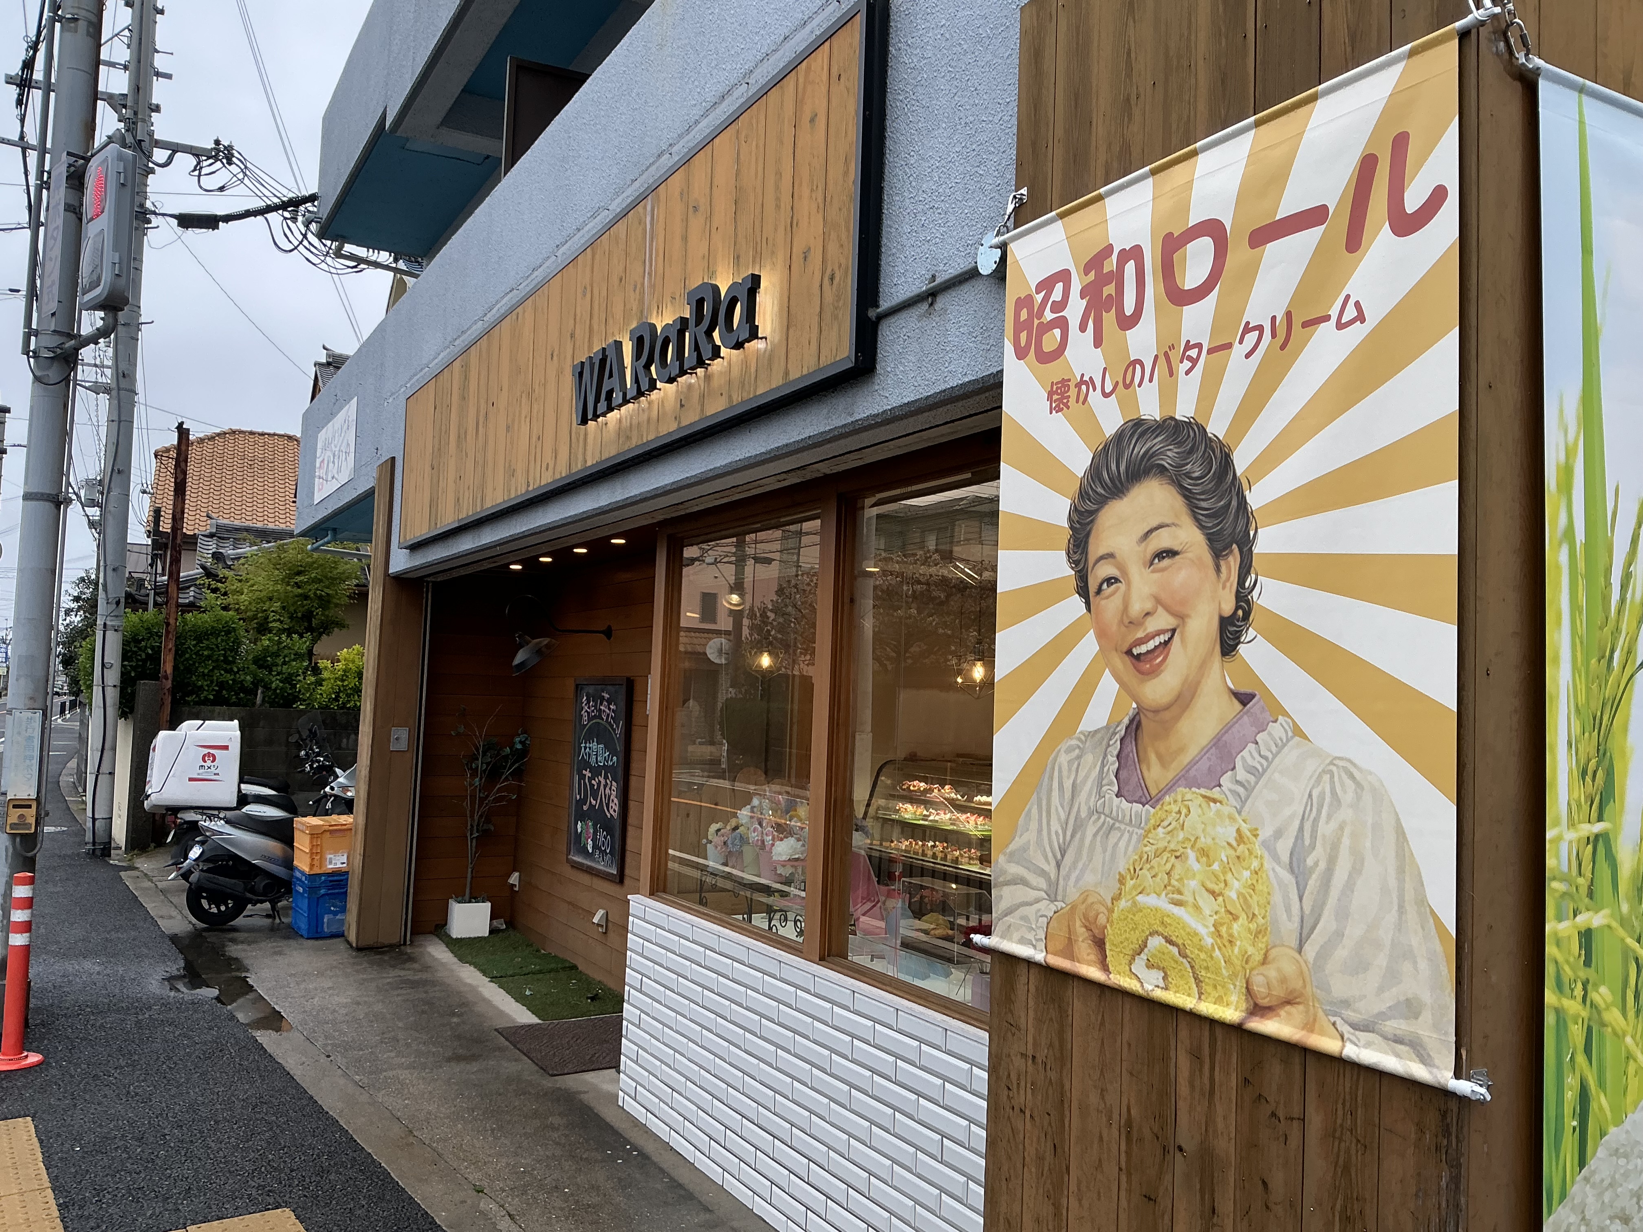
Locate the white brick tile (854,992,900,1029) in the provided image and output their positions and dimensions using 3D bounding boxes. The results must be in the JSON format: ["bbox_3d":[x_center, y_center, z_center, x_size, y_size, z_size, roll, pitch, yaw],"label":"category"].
[{"bbox_3d":[0.157,1.124,3.770,0.015,0.063,0.228,4,-4,-29],"label":"white brick tile"}]

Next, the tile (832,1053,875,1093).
[{"bbox_3d":[0.091,1.338,3.858,0.015,0.063,0.228,4,-4,-29],"label":"tile"}]

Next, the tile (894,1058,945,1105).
[{"bbox_3d":[0.265,1.253,3.579,0.014,0.062,0.228,4,-4,-29],"label":"tile"}]

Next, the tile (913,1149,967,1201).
[{"bbox_3d":[0.311,1.437,3.401,0.020,0.067,0.228,4,-4,-29],"label":"tile"}]

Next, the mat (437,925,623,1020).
[{"bbox_3d":[-1.812,2.126,8.083,0.620,0.030,2.760,4,-4,-29],"label":"mat"}]

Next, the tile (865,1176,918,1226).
[{"bbox_3d":[0.194,1.609,3.658,0.014,0.062,0.228,4,-4,-29],"label":"tile"}]

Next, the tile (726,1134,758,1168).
[{"bbox_3d":[-0.268,1.747,4.368,0.014,0.061,0.226,4,-4,-29],"label":"tile"}]

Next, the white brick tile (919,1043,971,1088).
[{"bbox_3d":[0.315,1.151,3.398,0.014,0.061,0.226,4,-4,-29],"label":"white brick tile"}]

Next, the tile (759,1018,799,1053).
[{"bbox_3d":[-0.139,1.325,4.195,0.014,0.061,0.226,4,-4,-29],"label":"tile"}]

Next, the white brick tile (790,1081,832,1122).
[{"bbox_3d":[-0.032,1.454,3.984,0.014,0.061,0.226,4,-4,-29],"label":"white brick tile"}]

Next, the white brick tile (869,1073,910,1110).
[{"bbox_3d":[0.204,1.308,3.611,0.020,0.067,0.228,4,-4,-29],"label":"white brick tile"}]

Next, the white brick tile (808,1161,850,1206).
[{"bbox_3d":[0.021,1.668,3.890,0.020,0.067,0.228,4,-4,-29],"label":"white brick tile"}]

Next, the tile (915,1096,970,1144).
[{"bbox_3d":[0.320,1.319,3.448,0.015,0.063,0.228,4,-4,-29],"label":"tile"}]

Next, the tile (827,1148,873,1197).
[{"bbox_3d":[0.080,1.617,3.839,0.015,0.063,0.228,4,-4,-29],"label":"tile"}]

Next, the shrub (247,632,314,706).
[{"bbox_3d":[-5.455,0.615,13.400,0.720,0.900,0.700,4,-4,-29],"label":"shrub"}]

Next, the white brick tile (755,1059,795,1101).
[{"bbox_3d":[-0.145,1.463,4.185,0.014,0.061,0.226,4,-4,-29],"label":"white brick tile"}]

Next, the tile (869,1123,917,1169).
[{"bbox_3d":[0.200,1.468,3.668,0.014,0.062,0.228,4,-4,-29],"label":"tile"}]

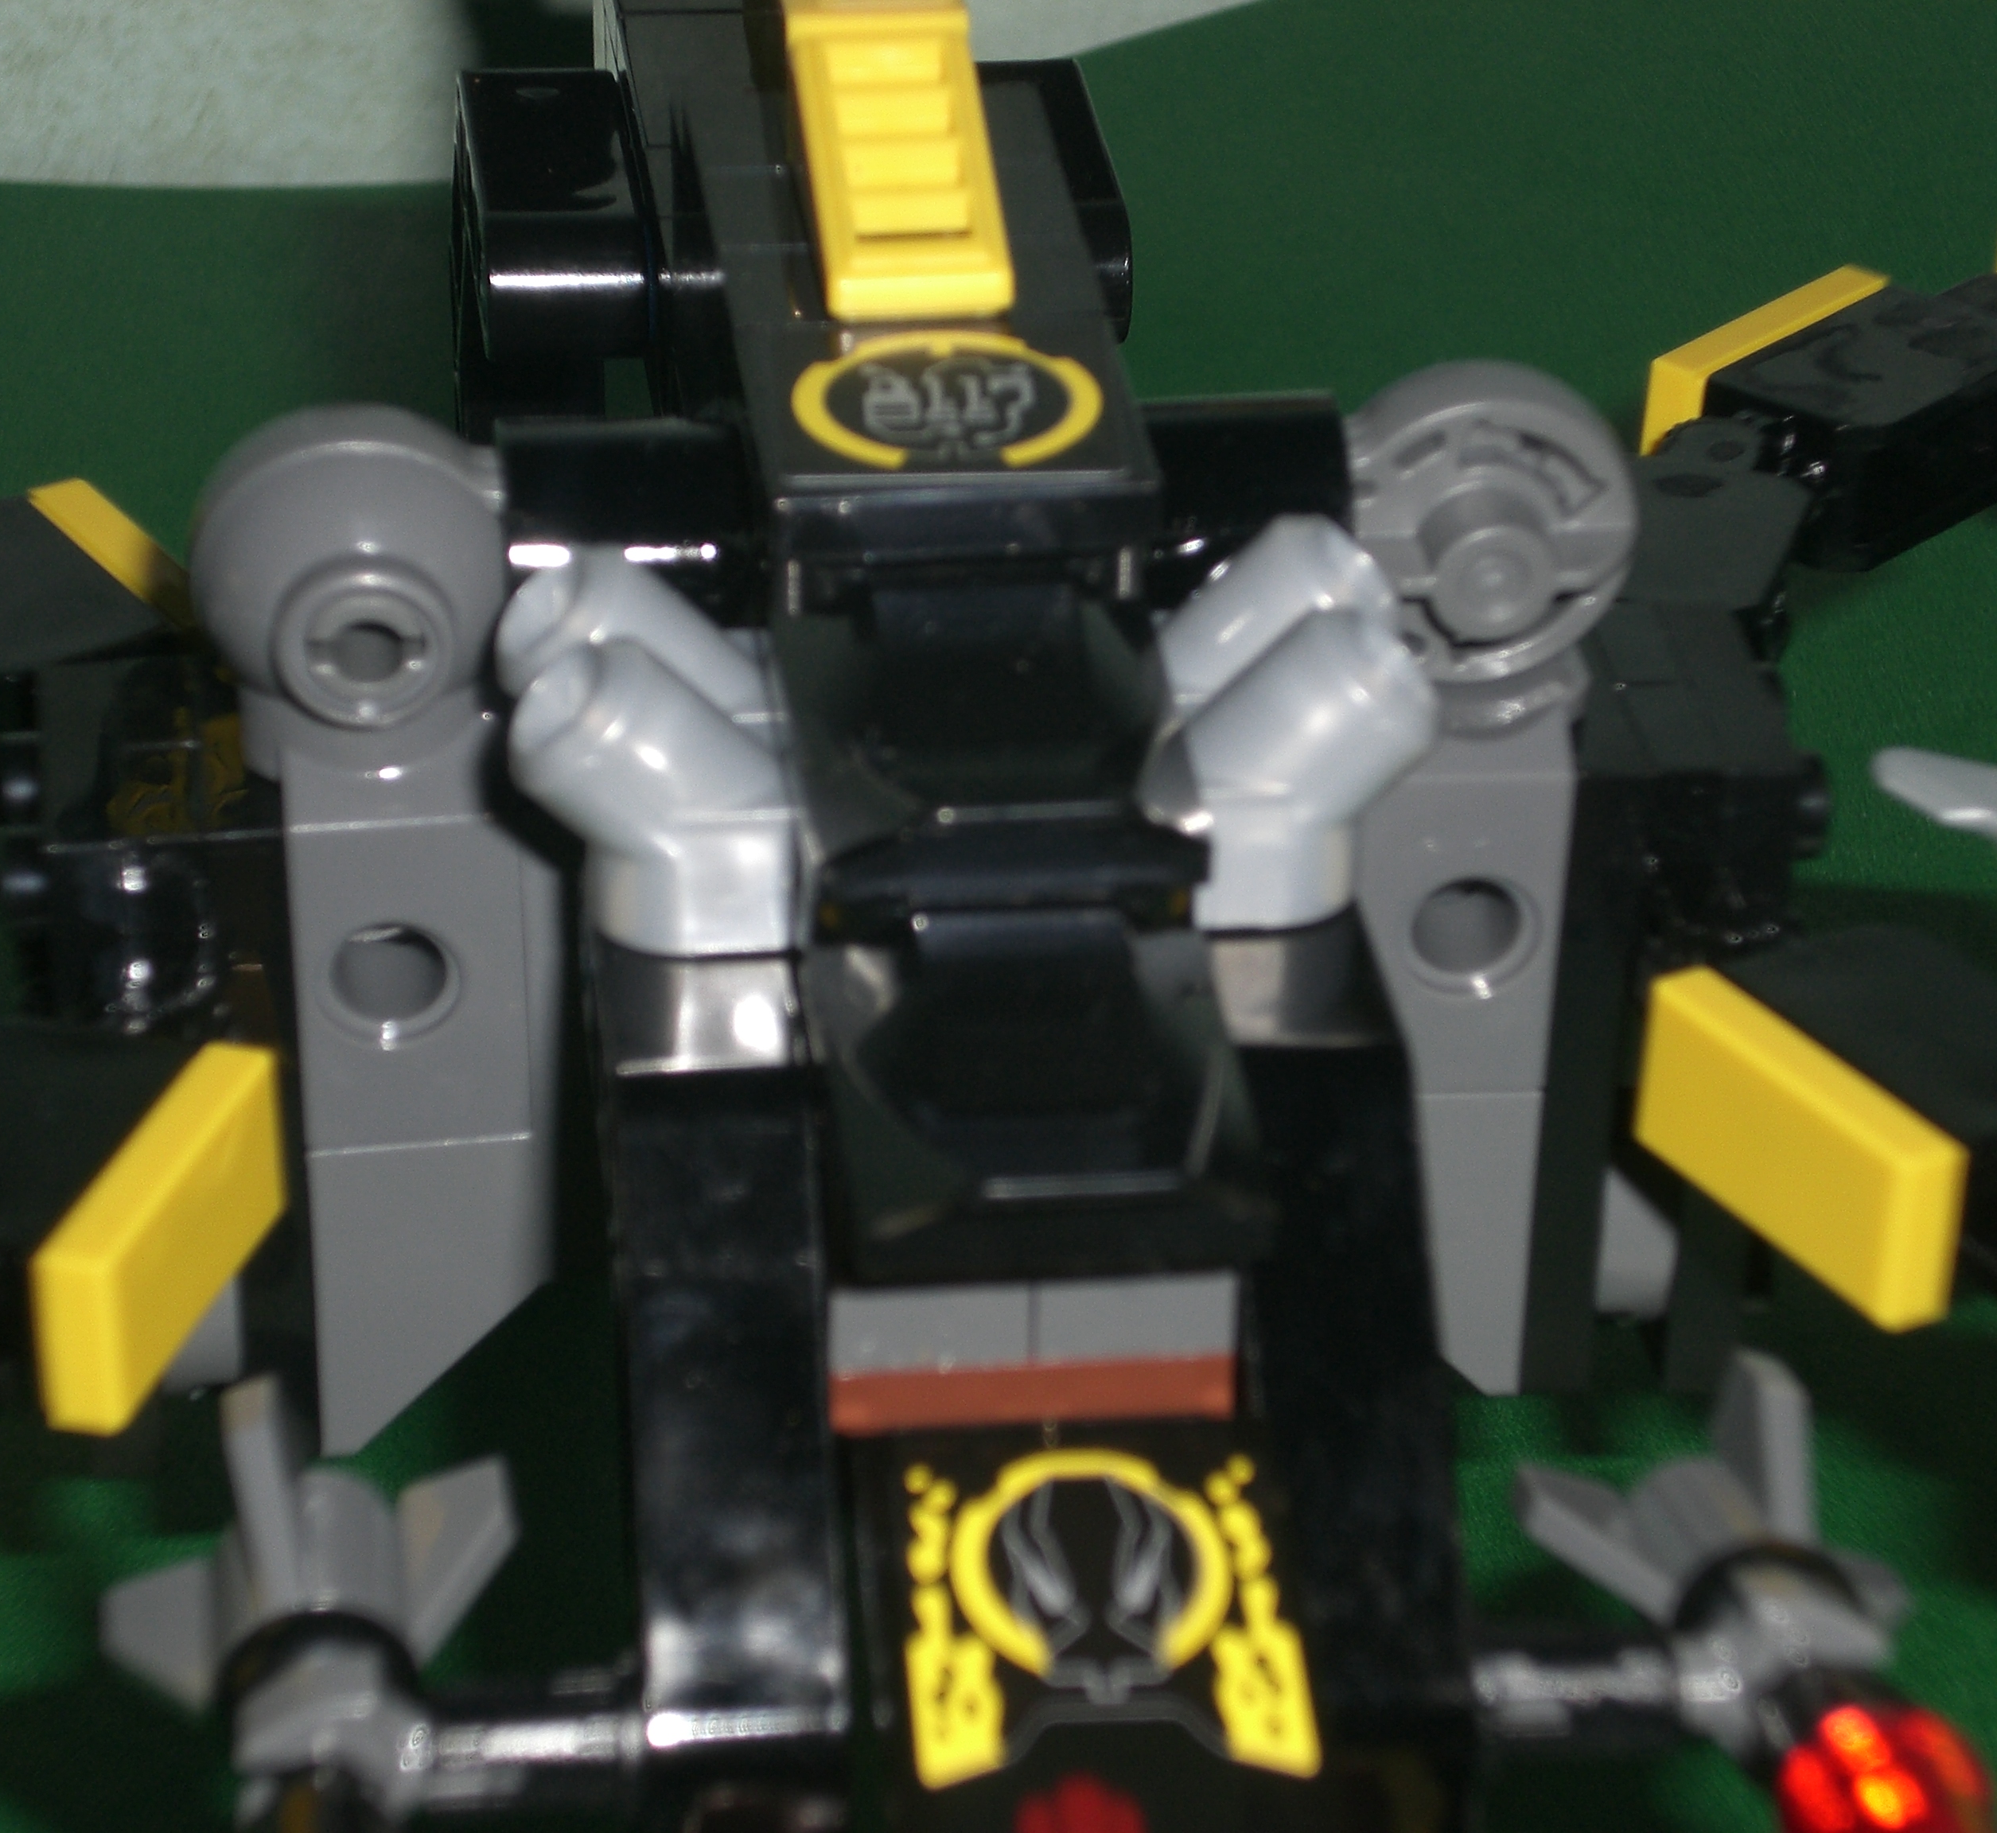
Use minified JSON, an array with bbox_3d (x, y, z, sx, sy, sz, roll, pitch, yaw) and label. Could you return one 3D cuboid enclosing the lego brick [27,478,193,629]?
[{"bbox_3d":[-0.041,-0.014,0.332,0.003,0.008,0.016,-18,35,-27],"label":"lego brick"}]

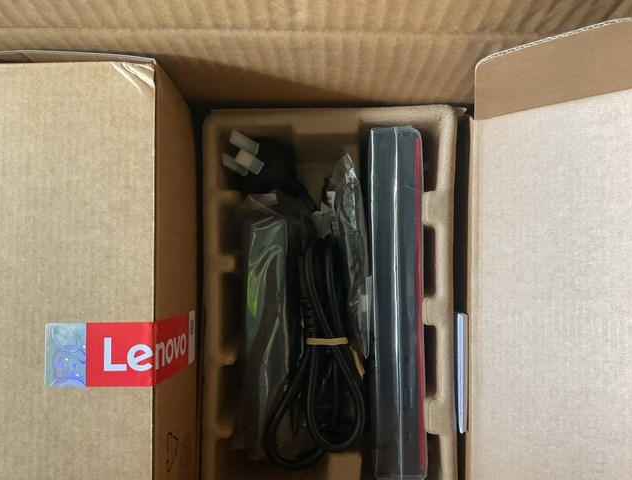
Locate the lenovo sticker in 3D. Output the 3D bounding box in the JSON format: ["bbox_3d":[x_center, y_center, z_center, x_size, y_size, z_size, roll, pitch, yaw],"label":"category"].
[{"bbox_3d":[-0.100,0.056,0.286,0.052,0.068,0.030,-1,86,3],"label":"lenovo sticker"}]

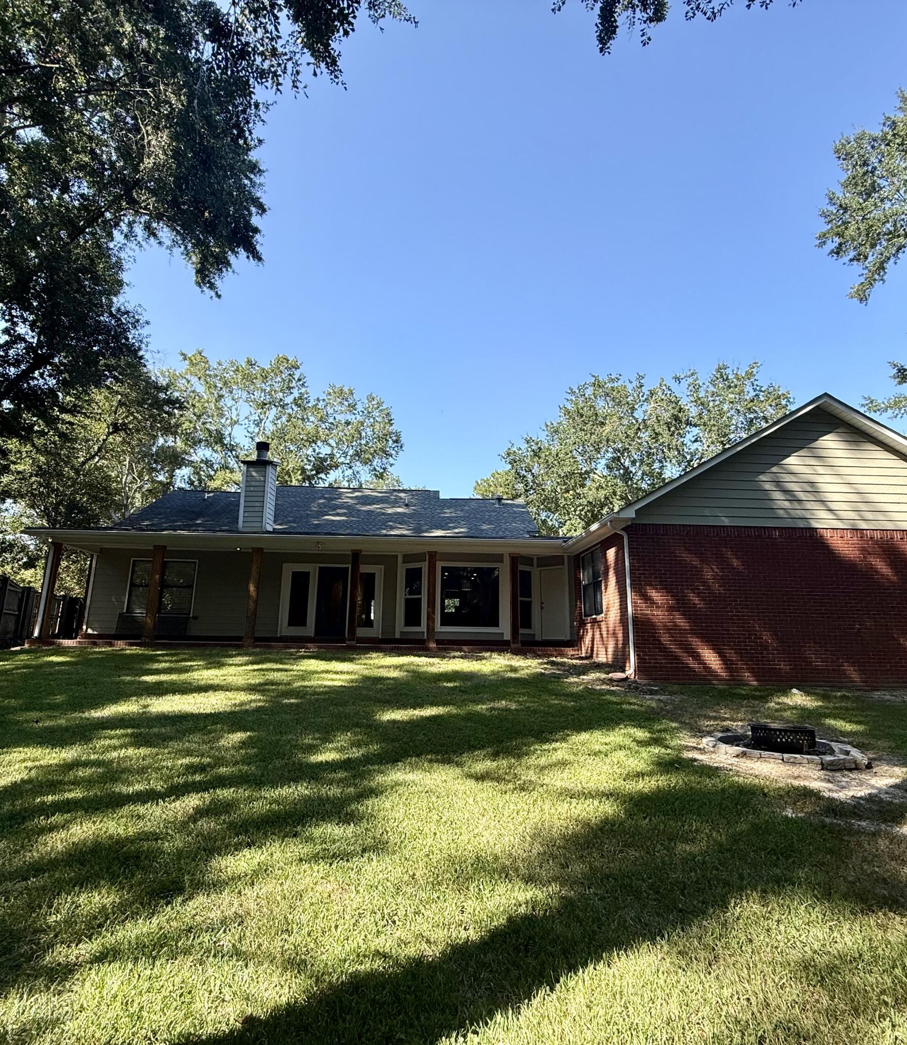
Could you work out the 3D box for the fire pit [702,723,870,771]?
[{"bbox_3d":[3.599,2.403,6.203,1.571,0.276,1.571,-6,-14,28],"label":"fire pit"}]

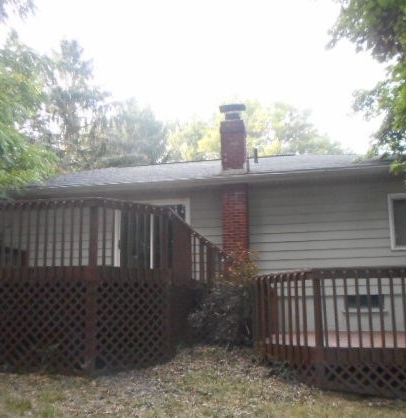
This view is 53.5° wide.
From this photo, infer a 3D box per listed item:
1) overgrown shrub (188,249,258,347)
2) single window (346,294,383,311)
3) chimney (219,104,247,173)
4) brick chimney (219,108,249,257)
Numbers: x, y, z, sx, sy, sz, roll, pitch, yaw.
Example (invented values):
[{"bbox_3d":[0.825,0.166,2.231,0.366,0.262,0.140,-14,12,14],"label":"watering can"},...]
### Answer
[{"bbox_3d":[0.356,1.529,7.000,1.100,1.580,1.050,-3,-11,10],"label":"overgrown shrub"},{"bbox_3d":[3.408,1.973,8.500,0.730,0.340,0.100,-3,-11,10],"label":"single window"},{"bbox_3d":[0.751,-1.670,9.748,0.570,1.530,0.560,-3,-11,10],"label":"chimney"},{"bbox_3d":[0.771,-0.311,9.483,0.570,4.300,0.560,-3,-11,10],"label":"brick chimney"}]

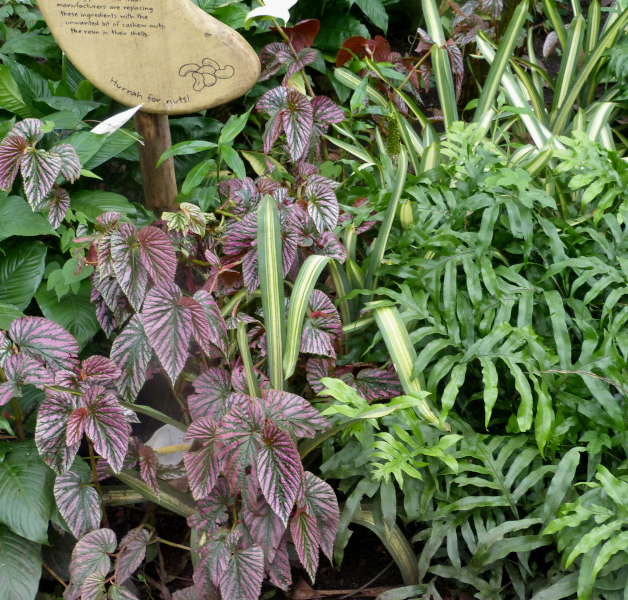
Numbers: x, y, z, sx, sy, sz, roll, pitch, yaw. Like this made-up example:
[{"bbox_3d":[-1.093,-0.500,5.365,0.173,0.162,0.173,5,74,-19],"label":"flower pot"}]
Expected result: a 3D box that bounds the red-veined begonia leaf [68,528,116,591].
[{"bbox_3d":[-0.387,0.463,2.103,0.080,0.125,0.030,28,-6,13],"label":"red-veined begonia leaf"}]

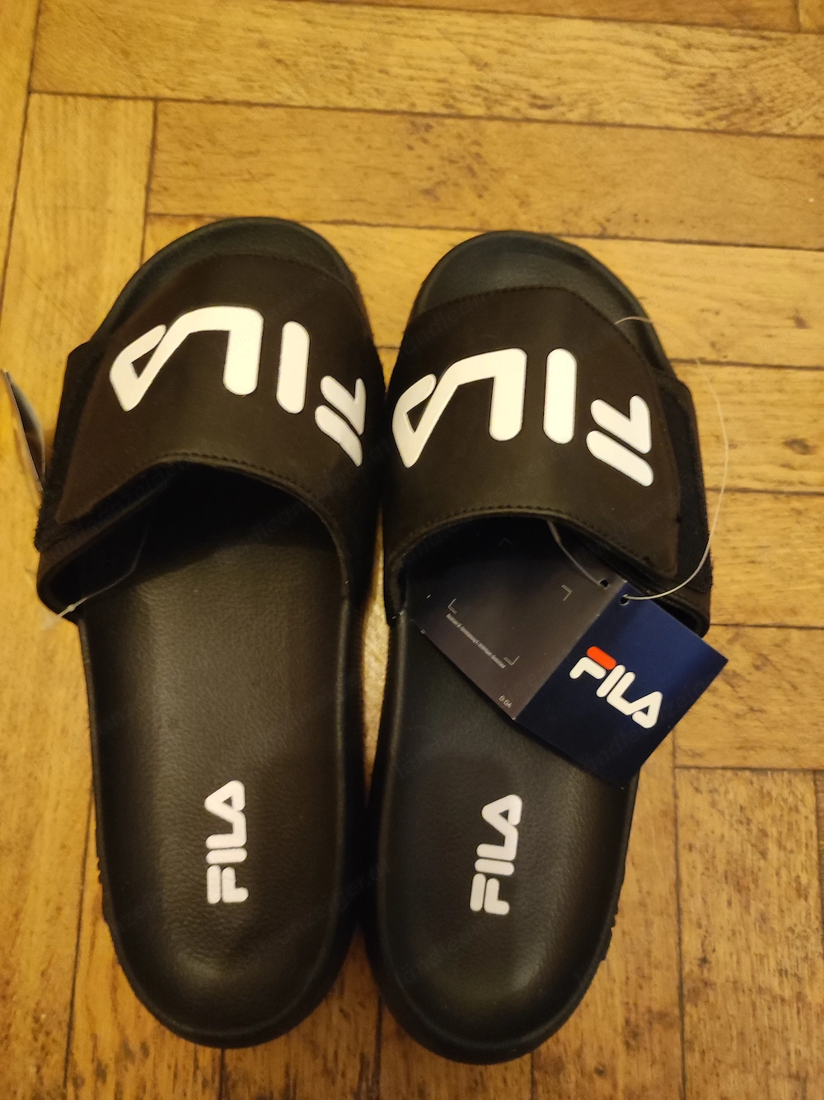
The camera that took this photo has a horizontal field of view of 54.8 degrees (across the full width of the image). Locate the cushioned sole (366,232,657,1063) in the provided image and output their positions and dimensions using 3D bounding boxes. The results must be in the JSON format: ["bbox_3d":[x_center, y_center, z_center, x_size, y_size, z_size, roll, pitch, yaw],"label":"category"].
[{"bbox_3d":[0.040,0.027,0.278,0.102,0.038,0.285,5,80,-2],"label":"cushioned sole"}]

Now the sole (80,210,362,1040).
[{"bbox_3d":[-0.060,0.021,0.270,0.100,0.036,0.279,-1,80,-2],"label":"sole"}]

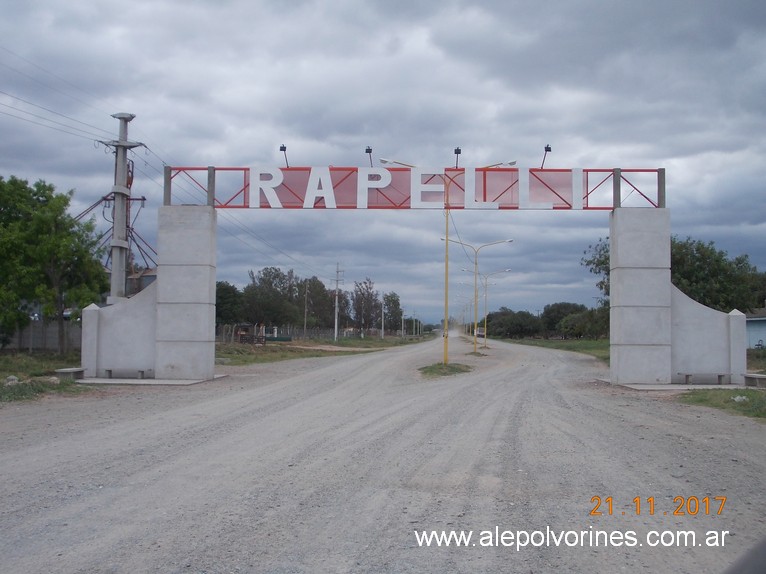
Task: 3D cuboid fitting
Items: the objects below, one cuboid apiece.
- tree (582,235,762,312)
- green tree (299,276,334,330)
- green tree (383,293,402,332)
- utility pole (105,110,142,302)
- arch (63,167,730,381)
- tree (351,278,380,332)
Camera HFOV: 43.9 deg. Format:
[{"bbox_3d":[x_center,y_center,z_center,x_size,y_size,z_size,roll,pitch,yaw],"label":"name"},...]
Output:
[{"bbox_3d":[17.625,0.577,57.831,10.244,7.321,8.707,0,-3,17],"label":"tree"},{"bbox_3d":[-12.978,3.916,184.724,7.002,11.929,7.002,1,-3,-4],"label":"green tree"},{"bbox_3d":[2.601,7.613,264.718,5.572,12.175,5.572,0,-3,1],"label":"green tree"},{"bbox_3d":[-12.594,-2.487,45.726,1.800,11.869,1.100,0,-3,-1],"label":"utility pole"},{"bbox_3d":[0.744,-0.379,27.281,18.906,6.129,0.950,0,-3,3],"label":"arch"},{"bbox_3d":[-3.955,4.889,224.681,6.623,13.815,6.623,0,-3,-1],"label":"tree"}]

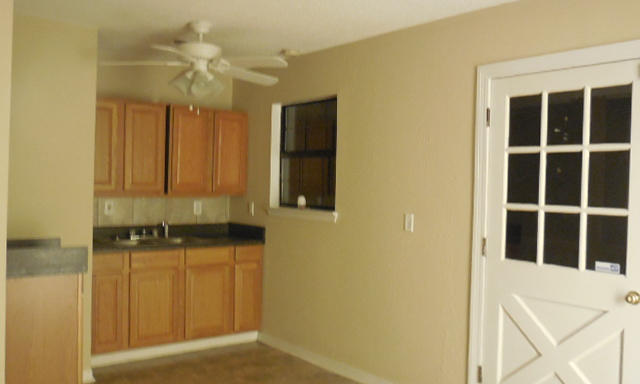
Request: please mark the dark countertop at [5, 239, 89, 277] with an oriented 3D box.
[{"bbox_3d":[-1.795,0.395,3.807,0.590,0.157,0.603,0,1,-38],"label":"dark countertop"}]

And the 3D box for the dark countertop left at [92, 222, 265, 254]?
[{"bbox_3d":[-1.286,0.376,5.267,1.552,0.145,0.625,0,1,-38],"label":"dark countertop left"}]

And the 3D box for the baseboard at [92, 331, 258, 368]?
[{"bbox_3d":[-1.162,1.276,5.112,1.545,0.098,0.017,0,1,-38],"label":"baseboard"}]

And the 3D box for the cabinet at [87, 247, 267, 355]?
[{"bbox_3d":[-1.302,0.838,5.284,1.552,0.780,0.605,0,1,-38],"label":"cabinet"}]

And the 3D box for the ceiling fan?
[{"bbox_3d":[-0.773,-0.859,4.077,1.280,0.483,1.280,0,1,-38],"label":"ceiling fan"}]

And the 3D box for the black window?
[{"bbox_3d":[-0.080,-0.302,5.141,0.070,0.872,0.850,0,1,-38],"label":"black window"}]

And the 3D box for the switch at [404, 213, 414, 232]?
[{"bbox_3d":[0.585,0.205,4.129,0.011,0.118,0.072,0,1,-38],"label":"switch"}]

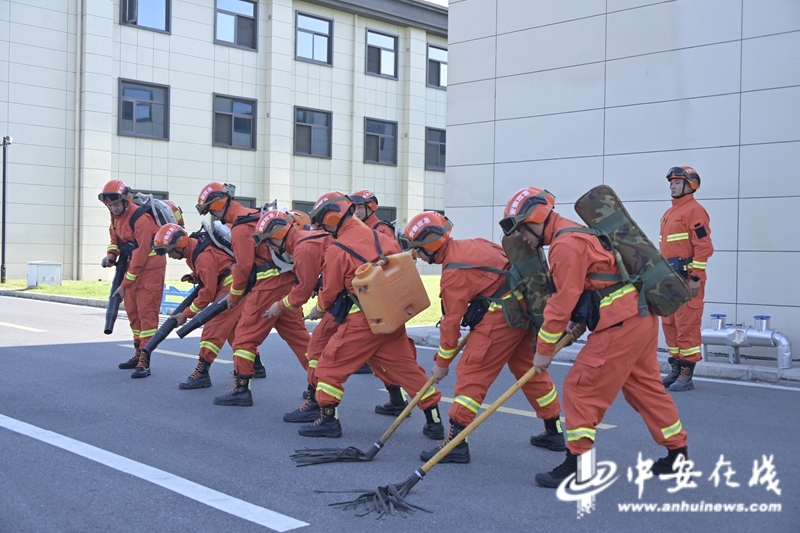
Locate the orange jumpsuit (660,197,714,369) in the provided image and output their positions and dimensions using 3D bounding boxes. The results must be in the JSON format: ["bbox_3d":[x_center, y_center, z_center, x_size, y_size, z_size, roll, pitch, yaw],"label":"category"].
[{"bbox_3d":[2.353,0.093,7.520,0.290,1.370,0.500,0,1,-40],"label":"orange jumpsuit"}]

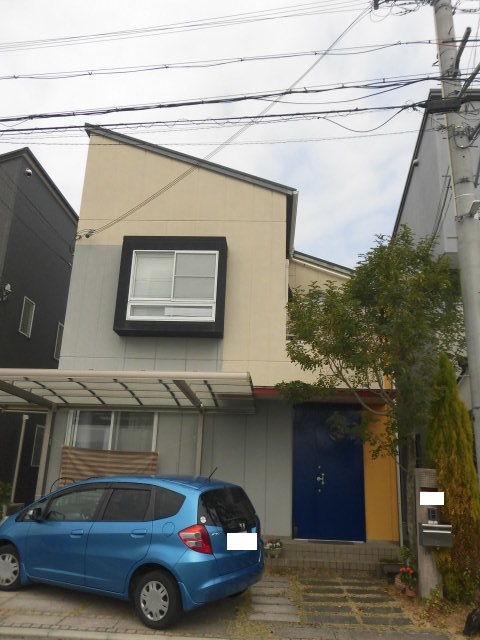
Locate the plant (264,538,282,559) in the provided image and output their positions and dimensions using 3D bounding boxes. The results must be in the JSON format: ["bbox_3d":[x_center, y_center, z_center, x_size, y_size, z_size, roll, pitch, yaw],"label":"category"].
[{"bbox_3d":[0.542,3.718,8.436,0.301,0.303,0.270,1,-16,3],"label":"plant"}]

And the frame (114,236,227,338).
[{"bbox_3d":[-1.291,-0.642,10.026,2.020,1.900,0.430,1,-16,3],"label":"frame"}]

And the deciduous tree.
[{"bbox_3d":[2.138,1.128,8.368,3.050,5.850,2.500,1,-16,3],"label":"deciduous tree"}]

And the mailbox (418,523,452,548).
[{"bbox_3d":[2.692,2.947,7.099,0.375,0.260,0.160,1,-16,3],"label":"mailbox"}]

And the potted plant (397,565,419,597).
[{"bbox_3d":[2.338,3.662,7.266,0.310,0.380,0.310,1,-16,3],"label":"potted plant"}]

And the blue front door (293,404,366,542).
[{"bbox_3d":[1.574,2.675,9.193,1.250,2.310,0.100,1,-16,3],"label":"blue front door"}]

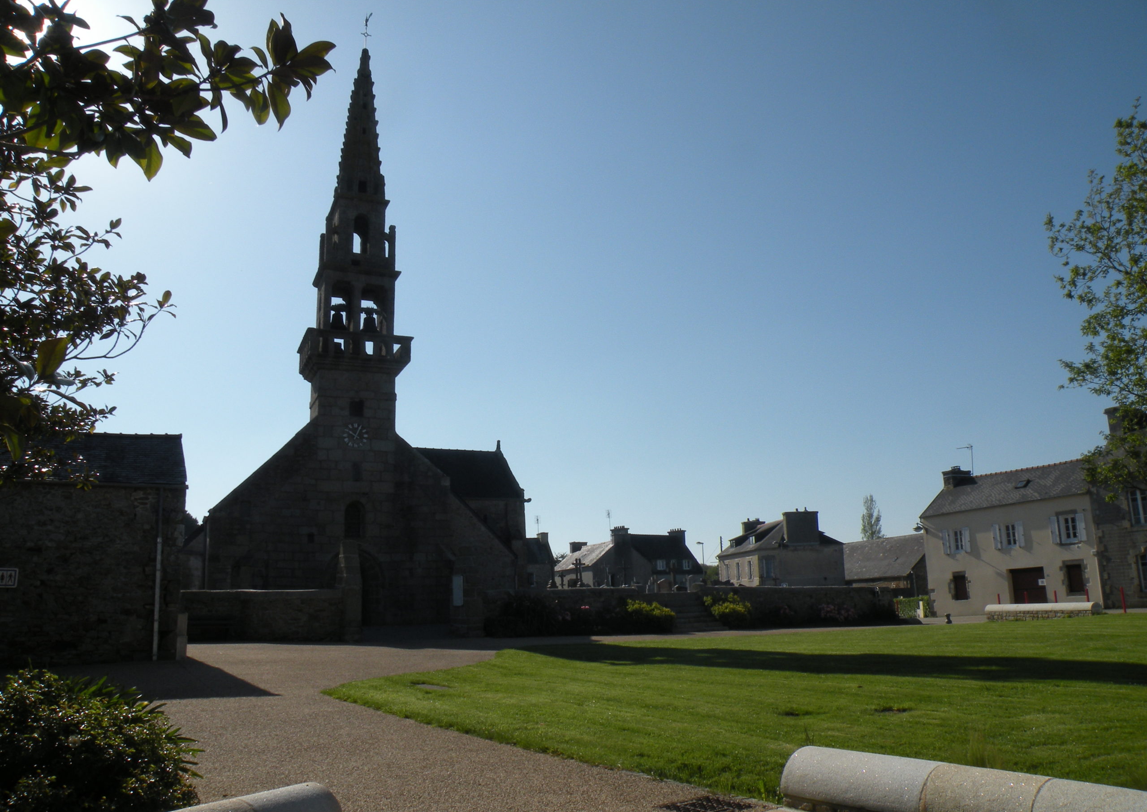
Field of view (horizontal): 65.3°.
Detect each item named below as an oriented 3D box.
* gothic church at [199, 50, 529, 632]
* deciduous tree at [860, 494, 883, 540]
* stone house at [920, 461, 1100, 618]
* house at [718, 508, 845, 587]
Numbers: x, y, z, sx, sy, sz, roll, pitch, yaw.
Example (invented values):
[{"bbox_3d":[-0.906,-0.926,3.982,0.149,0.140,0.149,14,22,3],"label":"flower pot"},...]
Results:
[{"bbox_3d":[-13.377,-1.351,53.672,18.400,27.950,25.000,5,-14,-28],"label":"gothic church"},{"bbox_3d":[37.914,17.494,112.614,2.900,13.500,2.900,-6,-13,18],"label":"deciduous tree"},{"bbox_3d":[21.349,5.928,40.910,6.100,6.900,8.850,4,-13,-26],"label":"stone house"},{"bbox_3d":[15.352,11.420,67.936,6.700,6.300,9.200,0,-12,-11],"label":"house"}]

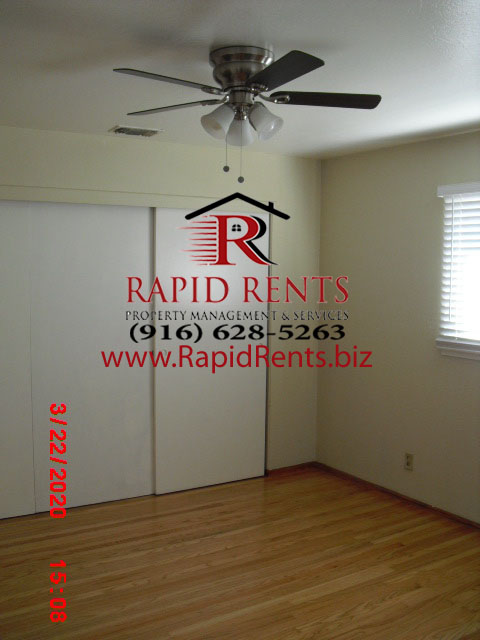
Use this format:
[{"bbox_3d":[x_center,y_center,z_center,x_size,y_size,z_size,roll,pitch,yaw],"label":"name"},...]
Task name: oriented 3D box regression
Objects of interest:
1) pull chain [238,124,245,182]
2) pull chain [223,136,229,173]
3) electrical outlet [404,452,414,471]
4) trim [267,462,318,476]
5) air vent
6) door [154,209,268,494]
[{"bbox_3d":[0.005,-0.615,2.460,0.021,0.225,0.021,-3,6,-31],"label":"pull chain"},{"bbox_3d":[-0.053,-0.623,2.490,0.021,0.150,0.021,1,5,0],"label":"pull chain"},{"bbox_3d":[1.140,0.957,4.481,0.010,0.115,0.072,-3,6,-31],"label":"electrical outlet"},{"bbox_3d":[0.418,1.176,5.238,0.482,0.052,0.015,-3,6,-31],"label":"trim"},{"bbox_3d":[-0.638,-1.150,4.083,0.295,0.016,0.210,-3,6,-31],"label":"air vent"},{"bbox_3d":[-0.194,0.217,4.822,0.920,2.010,0.040,-3,6,-31],"label":"door"}]

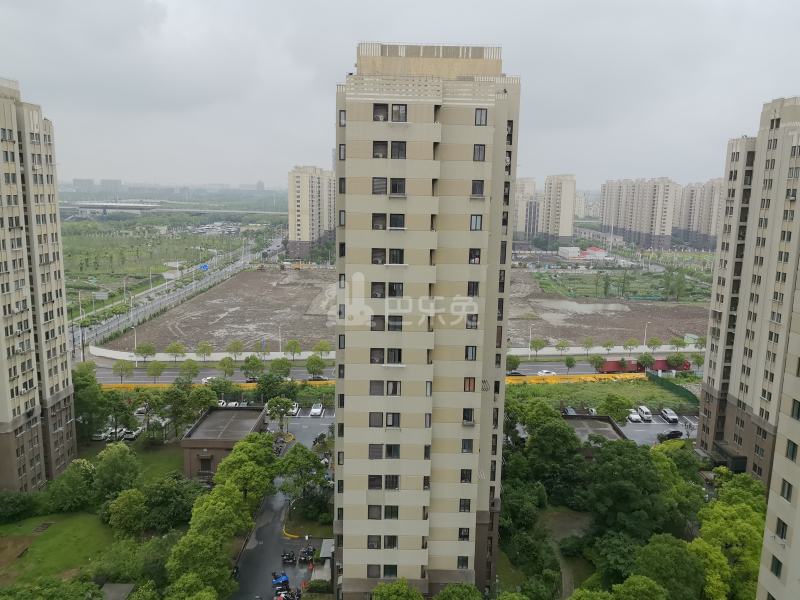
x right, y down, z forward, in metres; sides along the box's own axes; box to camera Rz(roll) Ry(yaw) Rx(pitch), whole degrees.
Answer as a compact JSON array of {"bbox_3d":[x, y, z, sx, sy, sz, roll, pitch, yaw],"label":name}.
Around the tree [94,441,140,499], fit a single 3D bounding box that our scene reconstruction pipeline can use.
[{"bbox_3d":[-41.394,24.746,90.912,6.265,8.320,6.265,1,10,0],"label":"tree"}]

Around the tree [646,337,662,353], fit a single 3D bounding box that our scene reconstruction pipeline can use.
[{"bbox_3d":[72.950,13.080,178.450,4.230,5.160,4.230,1,10,0],"label":"tree"}]

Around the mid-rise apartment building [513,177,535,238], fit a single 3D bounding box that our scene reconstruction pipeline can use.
[{"bbox_3d":[112.520,-81.933,578.653,22.000,60.000,18.000,1,10,0],"label":"mid-rise apartment building"}]

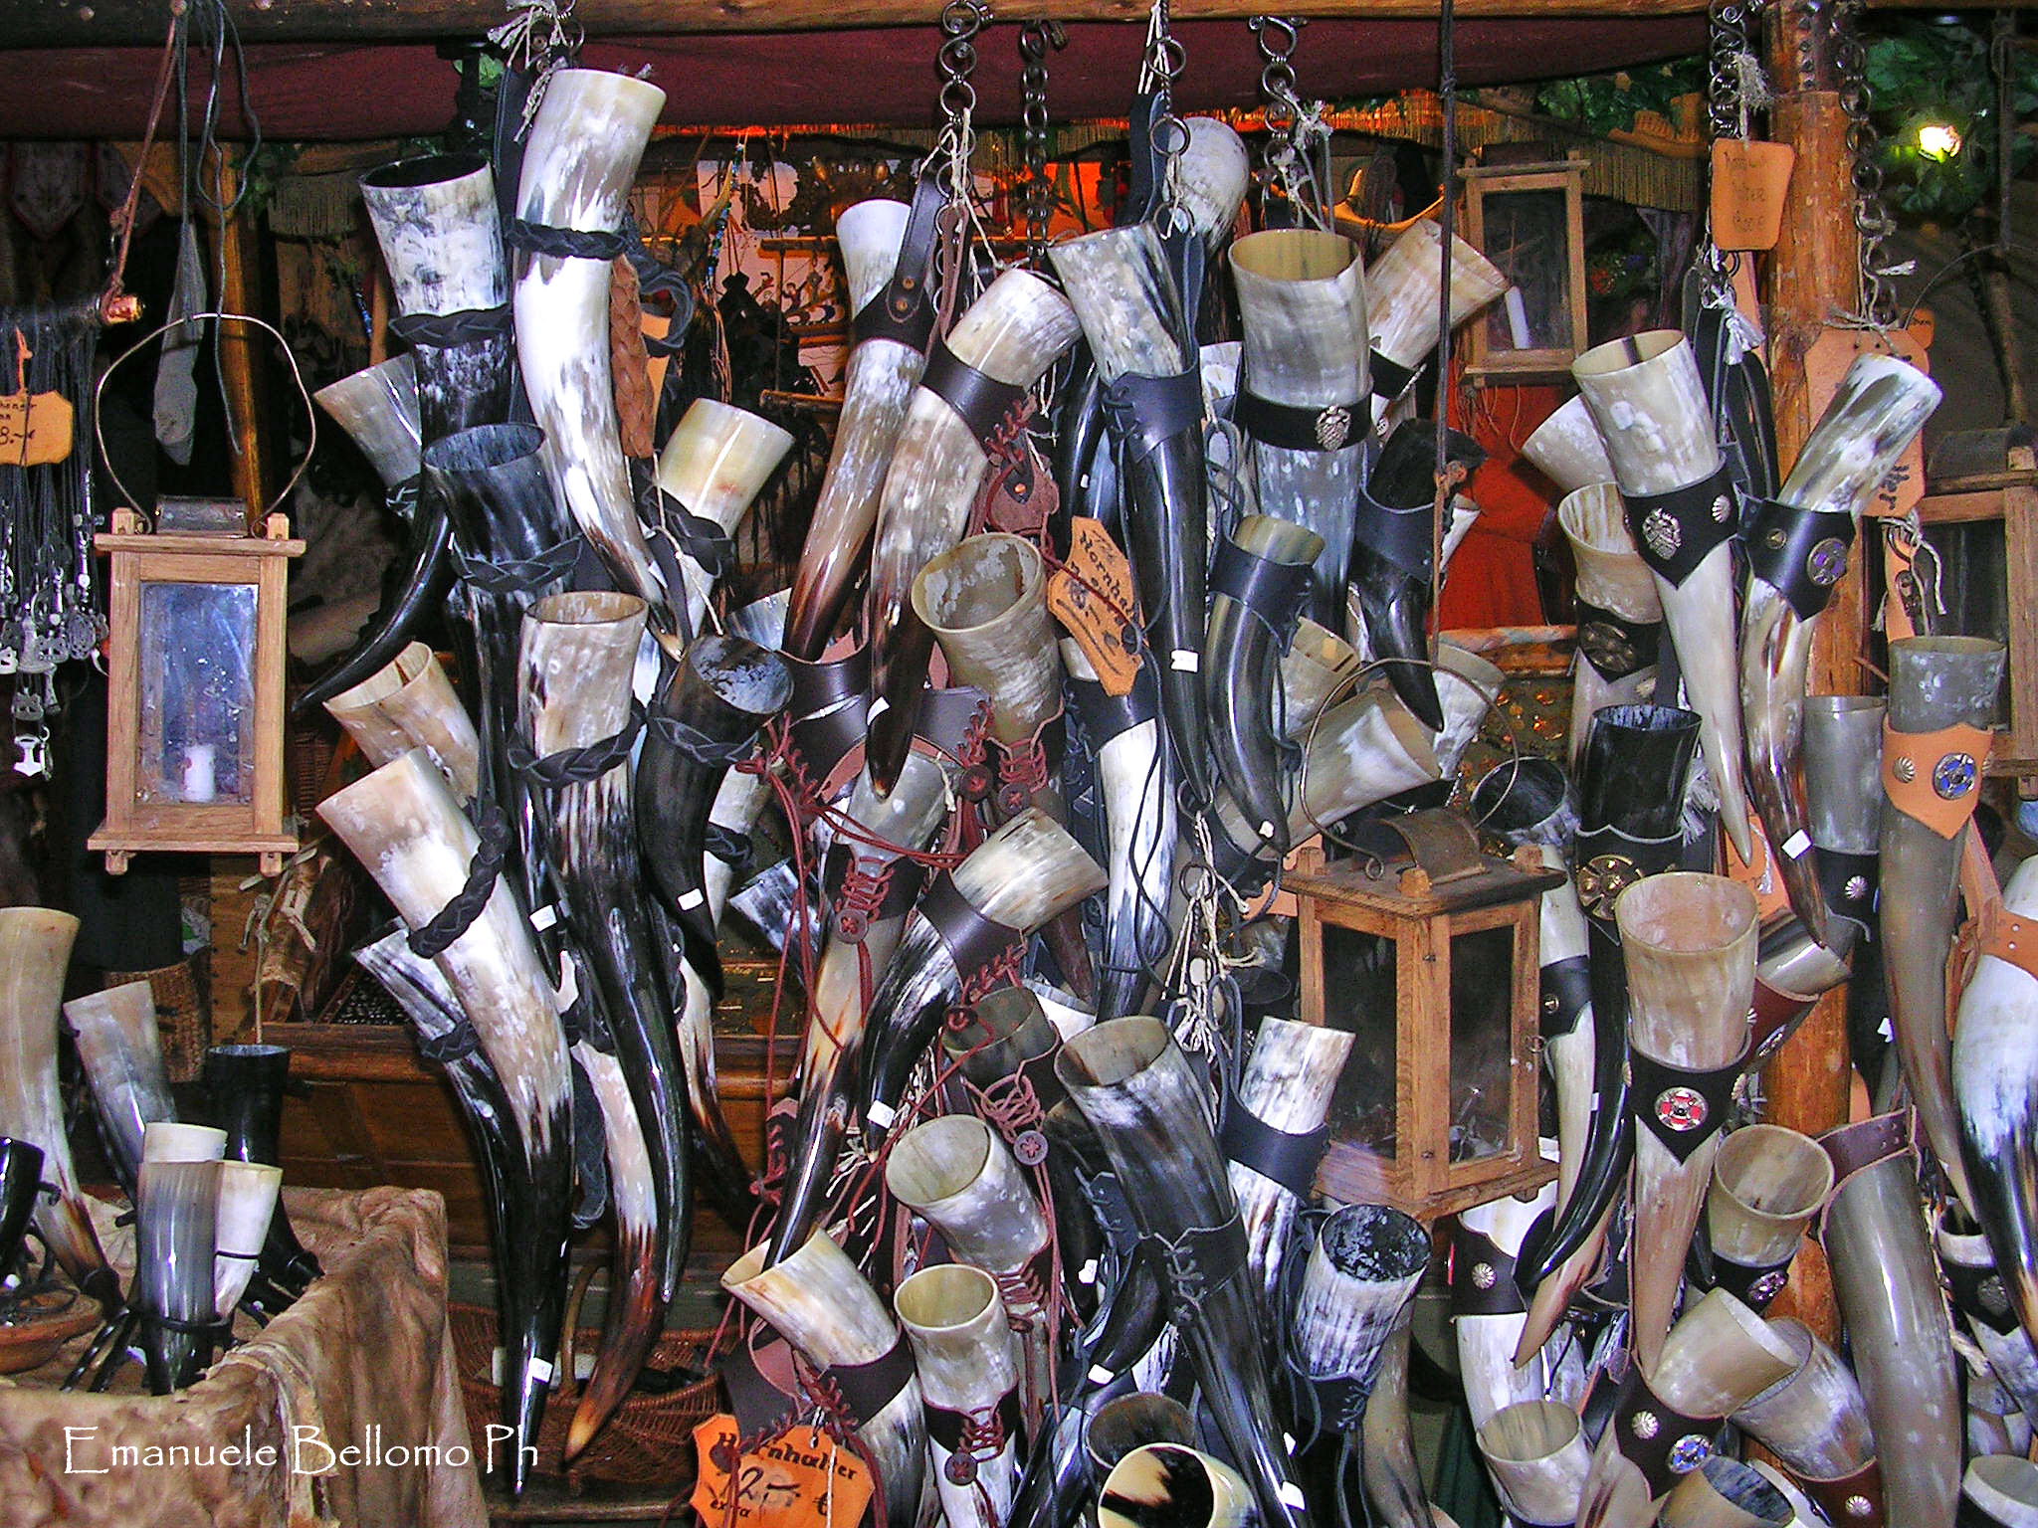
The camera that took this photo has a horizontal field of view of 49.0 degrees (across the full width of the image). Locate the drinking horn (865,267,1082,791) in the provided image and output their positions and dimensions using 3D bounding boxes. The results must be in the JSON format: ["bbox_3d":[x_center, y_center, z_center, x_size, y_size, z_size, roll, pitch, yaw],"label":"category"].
[{"bbox_3d":[-0.057,-0.155,1.460,0.087,0.351,0.067,22,2,0],"label":"drinking horn"}]

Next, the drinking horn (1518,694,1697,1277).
[{"bbox_3d":[0.433,0.172,1.660,0.085,0.442,0.090,11,10,13],"label":"drinking horn"}]

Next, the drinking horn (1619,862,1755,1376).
[{"bbox_3d":[0.403,0.227,1.375,0.087,0.328,0.086,-2,20,0],"label":"drinking horn"}]

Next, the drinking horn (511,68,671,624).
[{"bbox_3d":[-0.275,-0.260,1.460,0.104,0.382,0.083,-2,3,0],"label":"drinking horn"}]

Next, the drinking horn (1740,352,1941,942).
[{"bbox_3d":[0.603,-0.093,1.700,0.113,0.443,0.085,14,11,17],"label":"drinking horn"}]

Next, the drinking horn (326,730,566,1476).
[{"bbox_3d":[-0.394,0.256,1.630,0.118,0.539,0.100,-19,11,-11],"label":"drinking horn"}]

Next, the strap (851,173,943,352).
[{"bbox_3d":[-0.095,-0.395,1.760,0.065,0.143,0.060,11,6,-4],"label":"strap"}]

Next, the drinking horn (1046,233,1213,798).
[{"bbox_3d":[0.096,-0.190,1.680,0.091,0.435,0.093,-13,6,5],"label":"drinking horn"}]

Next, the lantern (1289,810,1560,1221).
[{"bbox_3d":[0.308,0.180,1.720,0.153,0.290,0.153,-7,10,-33],"label":"lantern"}]

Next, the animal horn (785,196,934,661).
[{"bbox_3d":[-0.125,-0.245,1.770,0.086,0.403,0.075,7,6,-5],"label":"animal horn"}]

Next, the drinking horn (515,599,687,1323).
[{"bbox_3d":[-0.258,0.123,1.433,0.087,0.469,0.084,-4,9,0],"label":"drinking horn"}]

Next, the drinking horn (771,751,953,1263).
[{"bbox_3d":[-0.108,0.164,1.471,0.065,0.357,0.067,11,5,0],"label":"drinking horn"}]

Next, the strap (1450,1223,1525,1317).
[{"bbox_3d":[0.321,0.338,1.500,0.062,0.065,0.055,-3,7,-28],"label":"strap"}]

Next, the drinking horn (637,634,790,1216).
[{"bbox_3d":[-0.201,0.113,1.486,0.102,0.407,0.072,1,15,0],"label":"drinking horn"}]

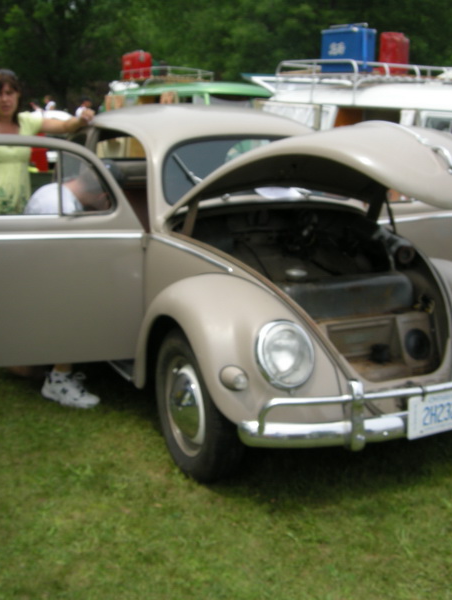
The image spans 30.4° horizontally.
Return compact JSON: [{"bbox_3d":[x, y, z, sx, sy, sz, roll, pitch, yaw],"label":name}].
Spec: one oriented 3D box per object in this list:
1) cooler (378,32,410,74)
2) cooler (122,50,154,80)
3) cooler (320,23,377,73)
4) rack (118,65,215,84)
[{"bbox_3d":[1.640,-2.400,8.100,0.180,0.400,0.260,-9,17,-38],"label":"cooler"},{"bbox_3d":[-1.362,-3.572,12.700,0.260,0.400,0.400,-11,18,-43],"label":"cooler"},{"bbox_3d":[1.197,-2.447,8.100,0.460,0.450,0.280,12,17,39],"label":"cooler"},{"bbox_3d":[-0.916,-3.400,12.600,1.150,0.200,1.250,-6,15,-28],"label":"rack"}]

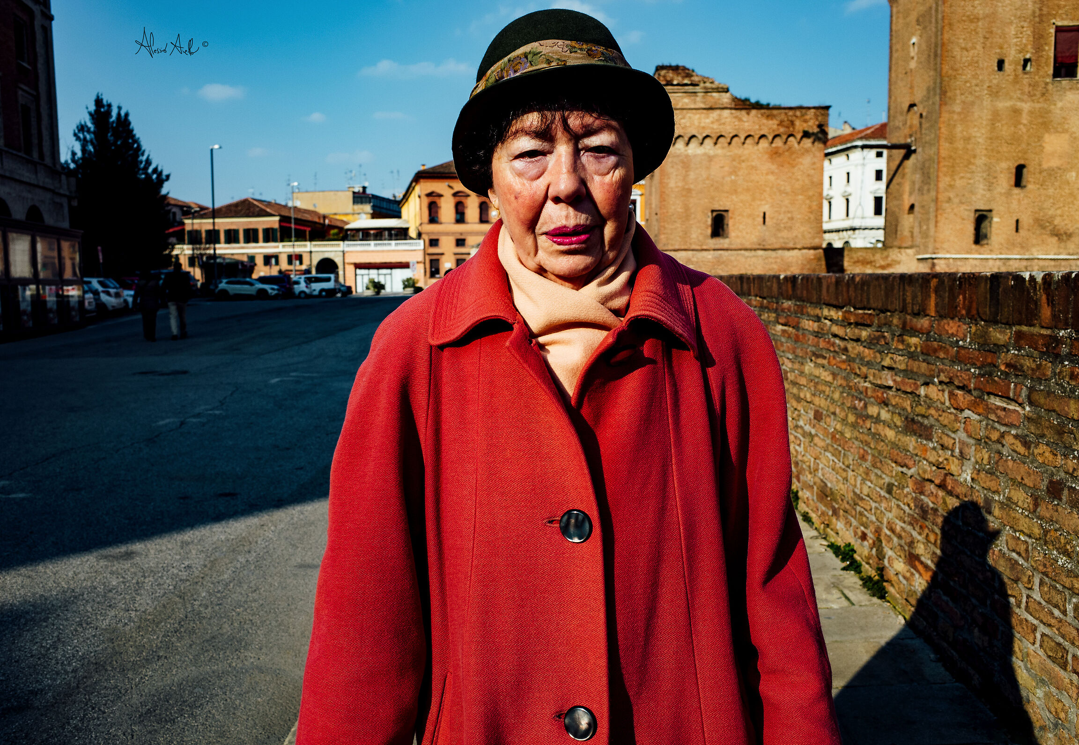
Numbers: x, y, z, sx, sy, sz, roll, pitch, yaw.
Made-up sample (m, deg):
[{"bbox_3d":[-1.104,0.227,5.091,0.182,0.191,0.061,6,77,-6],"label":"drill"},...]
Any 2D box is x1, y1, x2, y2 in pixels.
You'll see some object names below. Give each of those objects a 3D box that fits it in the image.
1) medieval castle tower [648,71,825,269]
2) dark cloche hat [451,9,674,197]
[{"bbox_3d":[13.600,-12.639,60.202,11.400,15.200,8.500,0,6,3],"label":"medieval castle tower"},{"bbox_3d":[0.017,-0.307,0.901,0.238,0.165,0.260,-6,-12,1],"label":"dark cloche hat"}]

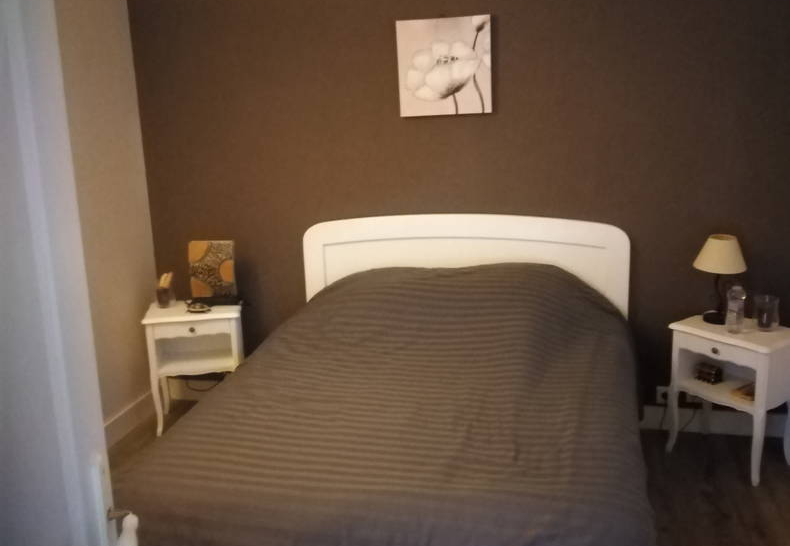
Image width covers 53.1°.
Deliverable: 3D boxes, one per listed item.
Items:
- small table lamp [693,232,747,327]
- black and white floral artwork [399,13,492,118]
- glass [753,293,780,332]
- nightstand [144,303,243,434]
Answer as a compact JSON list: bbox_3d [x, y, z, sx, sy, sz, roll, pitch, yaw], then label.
[{"bbox_3d":[1.333,0.026,3.241,0.216,0.352,0.216,1,13,13],"label":"small table lamp"},{"bbox_3d":[0.215,-0.885,3.405,0.403,0.403,0.025,1,13,13],"label":"black and white floral artwork"},{"bbox_3d":[1.488,0.157,3.157,0.098,0.126,0.098,1,13,13],"label":"glass"},{"bbox_3d":[-0.927,0.444,3.761,0.431,0.559,0.328,-4,13,-8],"label":"nightstand"}]

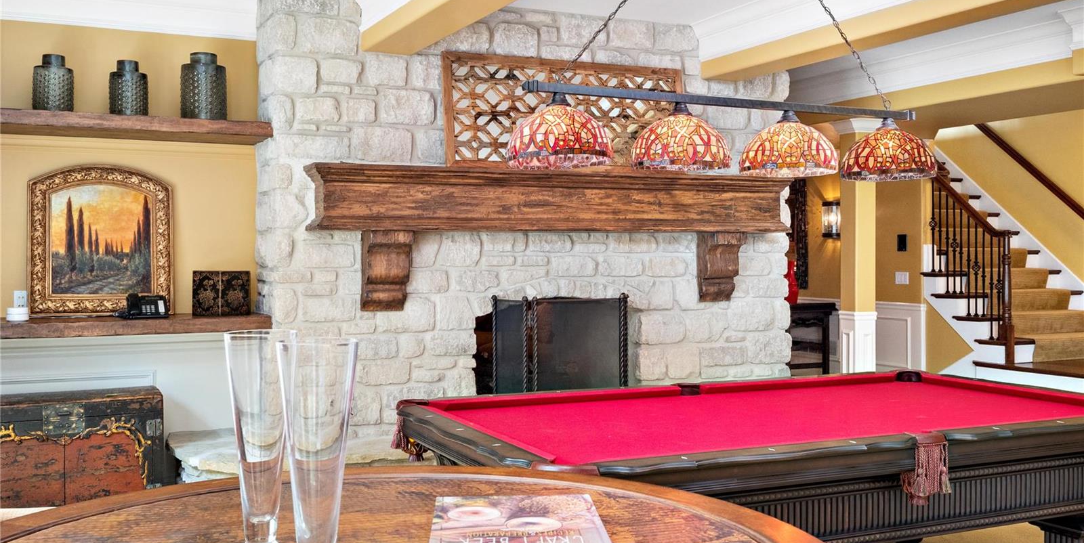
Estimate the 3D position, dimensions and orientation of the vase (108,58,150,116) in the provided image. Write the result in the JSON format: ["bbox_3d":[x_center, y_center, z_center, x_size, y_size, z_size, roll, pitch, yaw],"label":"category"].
[{"bbox_3d":[-2.288,-1.008,6.001,0.205,0.326,0.205,0,1,-25],"label":"vase"}]

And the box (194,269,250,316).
[{"bbox_3d":[-1.883,0.127,6.364,0.320,0.263,0.140,0,1,-25],"label":"box"}]

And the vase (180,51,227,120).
[{"bbox_3d":[-1.926,-1.050,6.170,0.257,0.404,0.257,0,1,-25],"label":"vase"}]

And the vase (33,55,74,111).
[{"bbox_3d":[-2.632,-1.007,5.840,0.204,0.329,0.204,0,1,-25],"label":"vase"}]

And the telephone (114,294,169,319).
[{"bbox_3d":[-2.260,0.197,6.178,0.245,0.142,0.190,0,1,-25],"label":"telephone"}]

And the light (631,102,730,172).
[{"bbox_3d":[0.516,-0.508,4.024,0.366,0.242,0.366,0,1,0],"label":"light"}]

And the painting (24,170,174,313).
[{"bbox_3d":[-2.517,-0.177,6.195,0.767,0.862,0.070,0,1,-25],"label":"painting"}]

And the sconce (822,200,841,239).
[{"bbox_3d":[2.871,-0.508,10.662,0.150,0.383,0.230,0,1,-25],"label":"sconce"}]

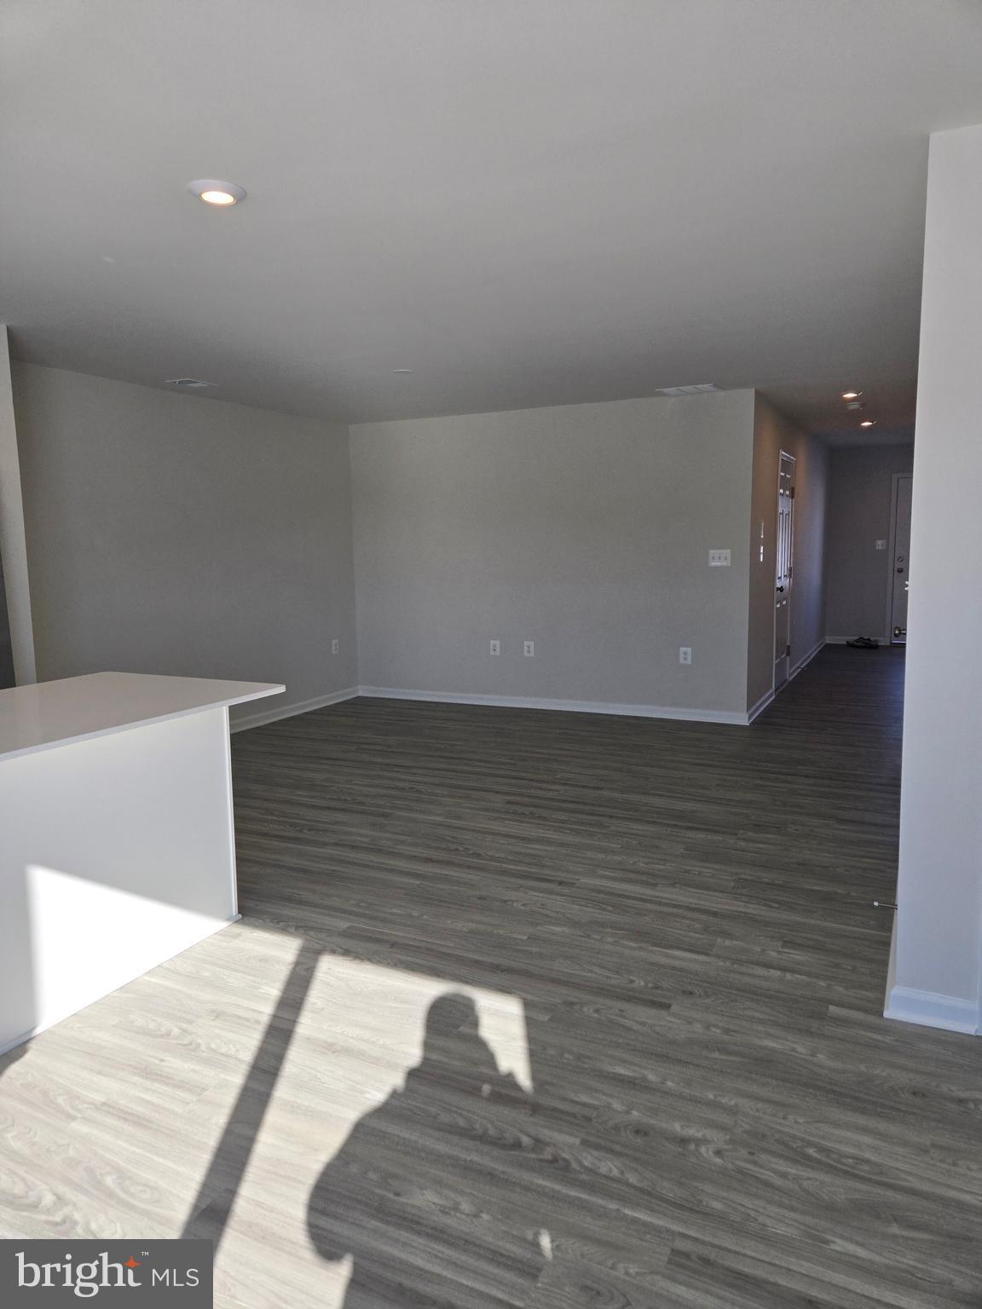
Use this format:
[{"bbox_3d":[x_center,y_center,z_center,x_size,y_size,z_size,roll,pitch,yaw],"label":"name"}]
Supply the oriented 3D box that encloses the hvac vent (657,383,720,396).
[{"bbox_3d":[1.421,-1.898,6.247,0.410,0.020,0.300,3,8,26],"label":"hvac vent"}]

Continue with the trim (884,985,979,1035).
[{"bbox_3d":[1.270,1.027,2.516,0.236,0.090,0.028,3,8,26],"label":"trim"}]

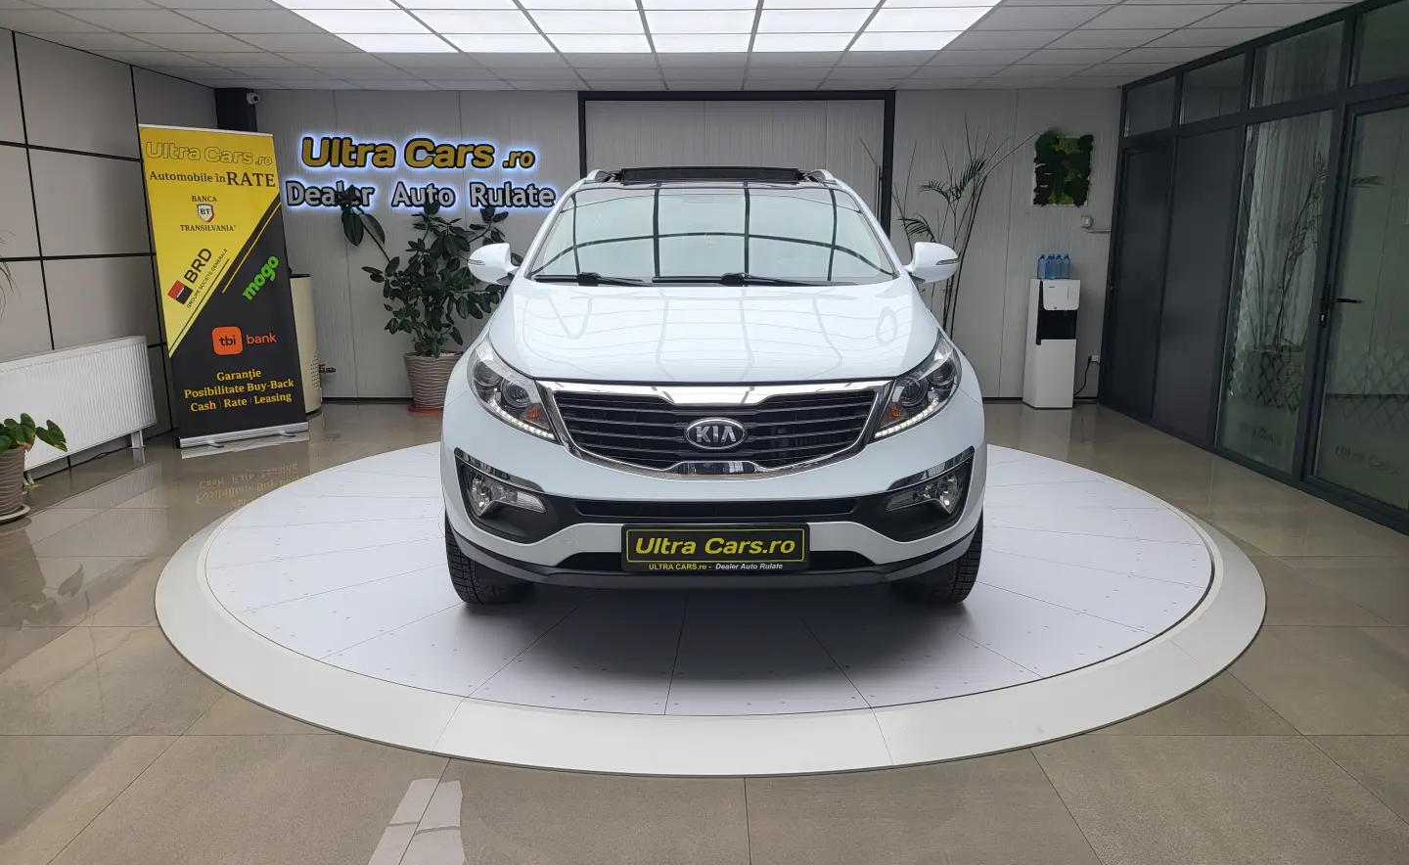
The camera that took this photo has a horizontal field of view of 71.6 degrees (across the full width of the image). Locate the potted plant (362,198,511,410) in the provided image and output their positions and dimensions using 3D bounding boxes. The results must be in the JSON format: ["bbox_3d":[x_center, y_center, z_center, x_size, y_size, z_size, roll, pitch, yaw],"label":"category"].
[{"bbox_3d":[-2.115,-1.011,7.808,1.250,1.700,1.080,0,11,0],"label":"potted plant"}]

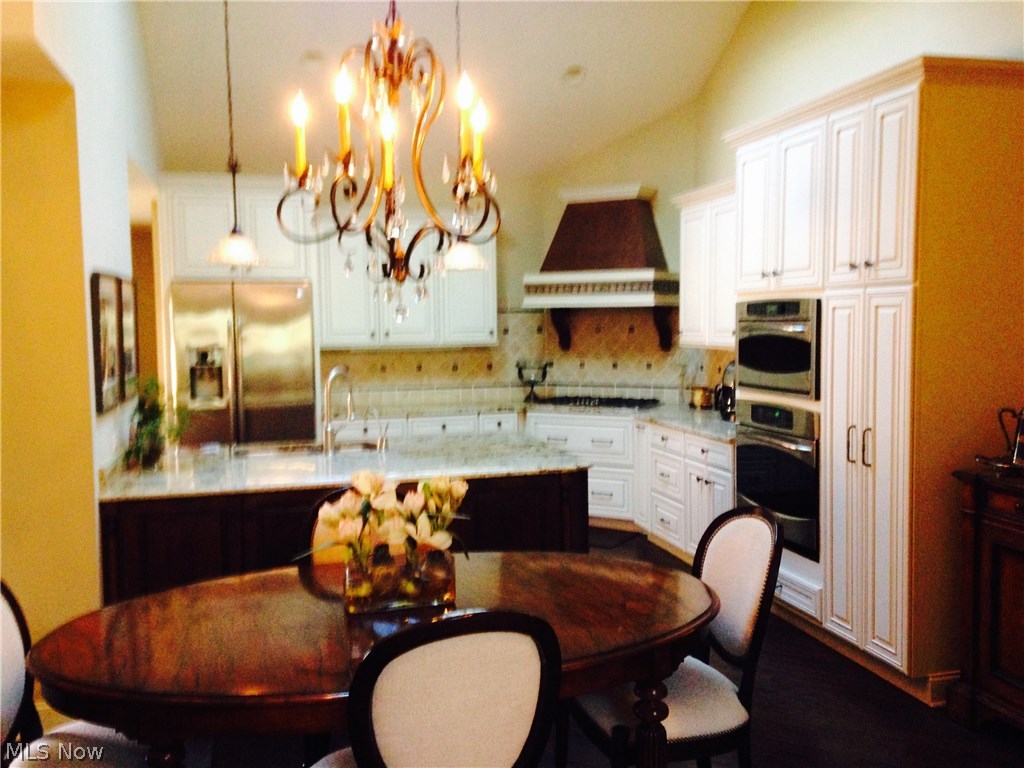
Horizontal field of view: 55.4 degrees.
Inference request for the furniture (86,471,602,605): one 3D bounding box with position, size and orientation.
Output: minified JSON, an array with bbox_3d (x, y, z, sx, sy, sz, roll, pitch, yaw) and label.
[{"bbox_3d":[-0.765,0.829,4.556,1.980,0.876,1.060,-2,4,-18],"label":"furniture"}]

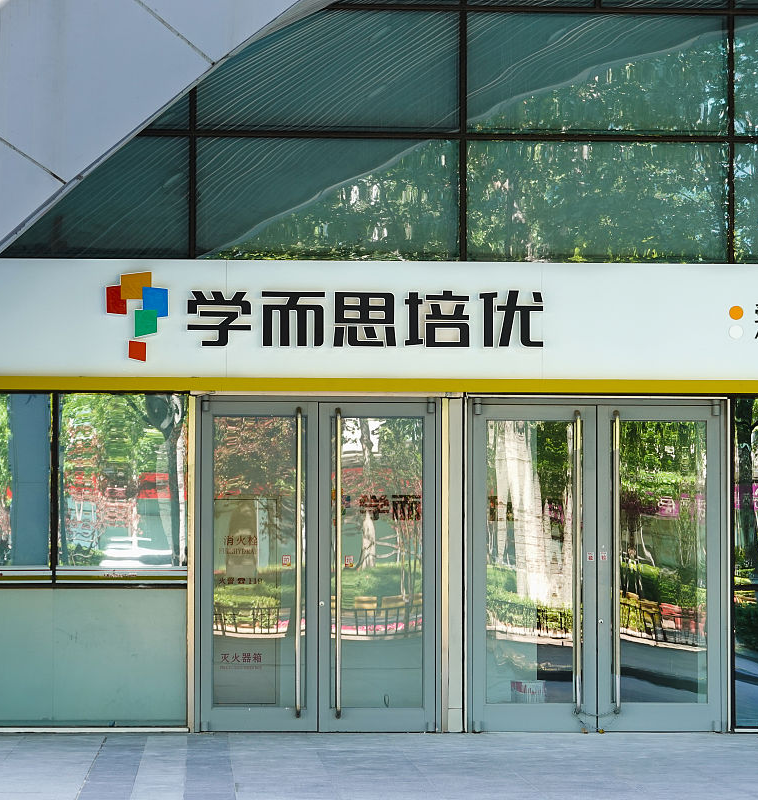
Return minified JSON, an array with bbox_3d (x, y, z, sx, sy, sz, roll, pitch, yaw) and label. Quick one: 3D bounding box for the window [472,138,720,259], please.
[{"bbox_3d":[1.645,-1.493,19.612,1.974,0.919,0.080,0,-2,-4],"label":"window"}]

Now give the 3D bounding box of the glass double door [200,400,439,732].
[{"bbox_3d":[-0.443,1.229,19.378,1.812,2.487,0.140,0,-2,-4],"label":"glass double door"}]

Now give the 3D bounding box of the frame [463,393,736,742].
[{"bbox_3d":[1.636,1.249,19.509,1.936,2.482,0.120,0,-2,-4],"label":"frame"}]

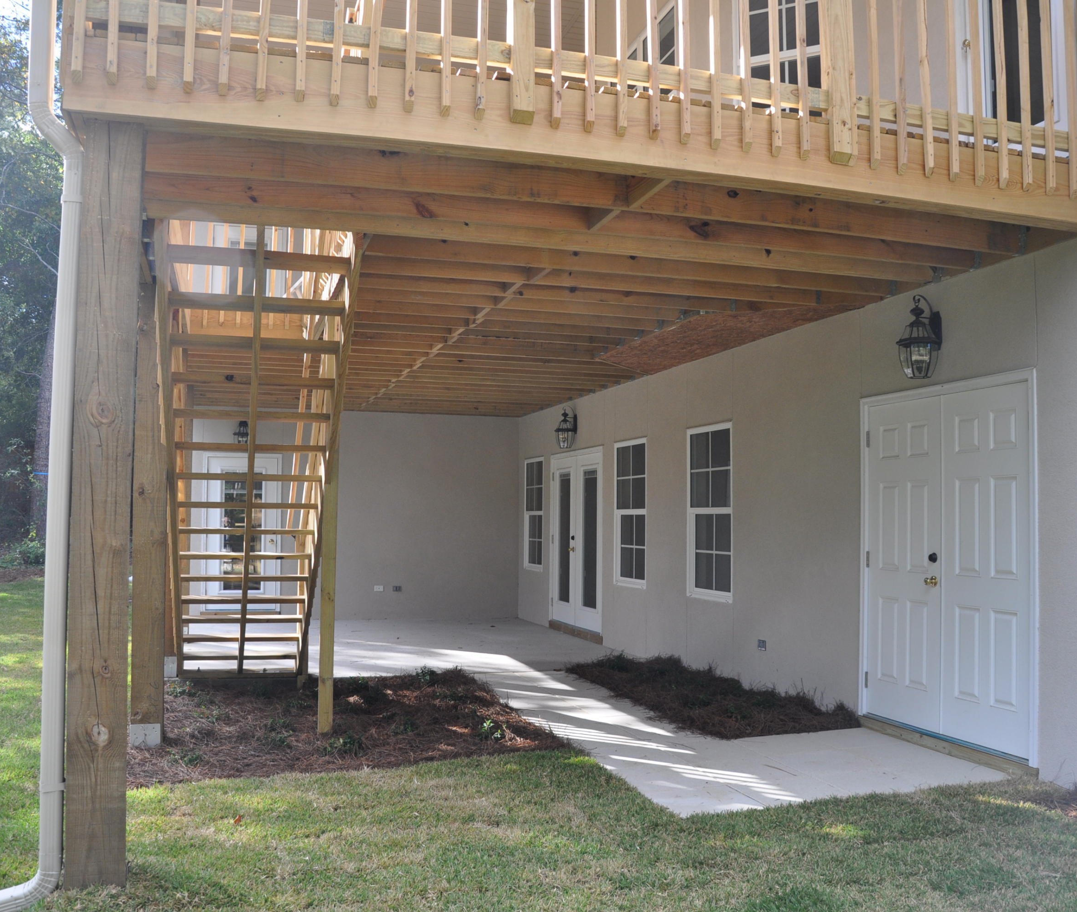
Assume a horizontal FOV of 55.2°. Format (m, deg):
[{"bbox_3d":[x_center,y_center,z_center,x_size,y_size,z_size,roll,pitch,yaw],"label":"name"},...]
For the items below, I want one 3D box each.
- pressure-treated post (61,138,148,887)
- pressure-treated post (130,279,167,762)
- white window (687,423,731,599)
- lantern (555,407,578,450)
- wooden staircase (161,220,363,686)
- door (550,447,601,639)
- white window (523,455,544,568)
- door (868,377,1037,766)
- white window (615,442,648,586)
[{"bbox_3d":[-1.514,0.142,3.576,0.195,2.640,0.195,1,-4,-17],"label":"pressure-treated post"},{"bbox_3d":[-2.241,0.319,5.961,0.185,2.700,0.185,1,-4,-17],"label":"pressure-treated post"},{"bbox_3d":[1.497,0.497,8.975,0.100,1.530,0.900,1,-4,-17],"label":"white window"},{"bbox_3d":[0.329,-0.330,12.437,0.280,0.520,0.250,1,-4,-17],"label":"lantern"},{"bbox_3d":[-2.064,0.323,7.330,1.120,3.100,4.500,1,-4,-17],"label":"wooden staircase"},{"bbox_3d":[0.449,1.008,12.441,0.110,2.120,1.920,1,-4,-17],"label":"door"},{"bbox_3d":[-0.050,0.805,14.119,0.100,1.530,0.900,1,-4,-17],"label":"white window"},{"bbox_3d":[2.370,0.623,6.073,0.100,2.060,1.560,1,-4,-17],"label":"door"},{"bbox_3d":[0.965,0.605,10.749,0.100,1.530,0.900,1,-4,-17],"label":"white window"}]

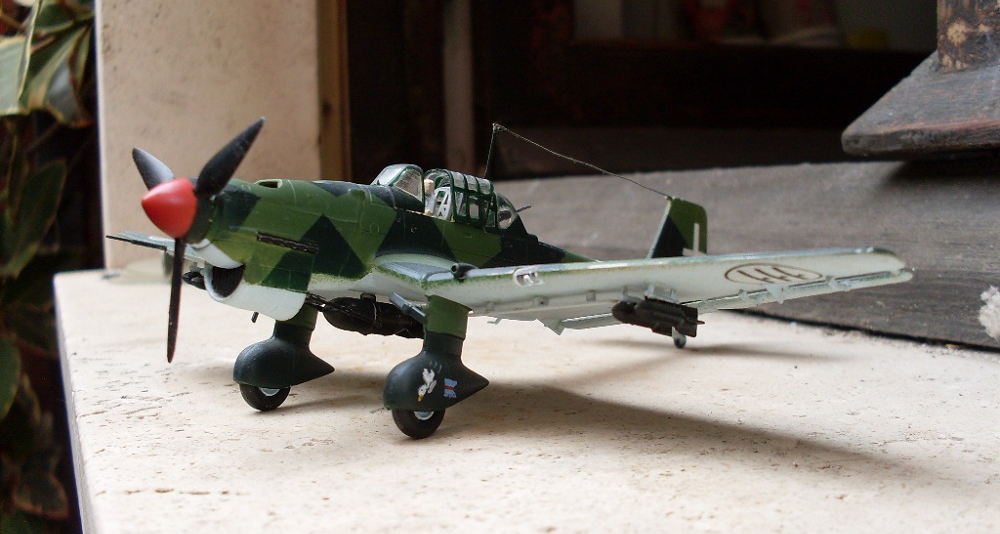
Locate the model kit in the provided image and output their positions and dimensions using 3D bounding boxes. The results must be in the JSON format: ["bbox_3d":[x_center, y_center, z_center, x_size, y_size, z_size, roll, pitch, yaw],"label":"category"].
[{"bbox_3d":[-0.001,-0.002,0.218,0.193,0.052,0.151,3,6,44],"label":"model kit"}]

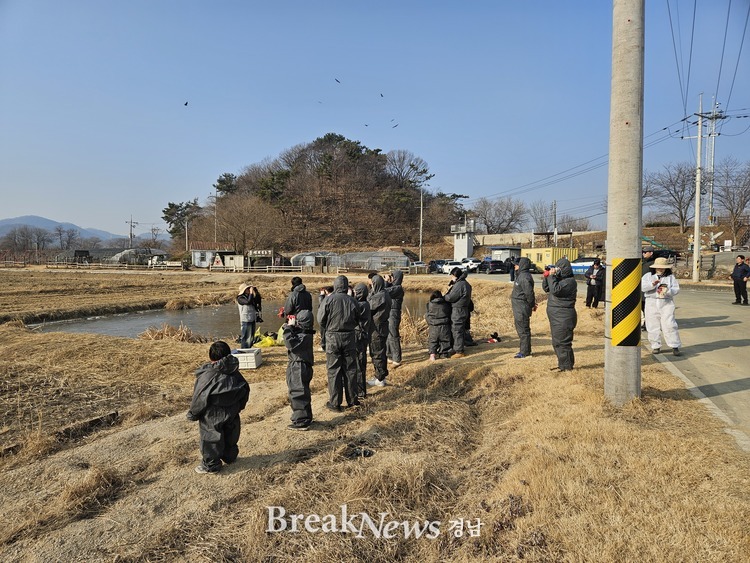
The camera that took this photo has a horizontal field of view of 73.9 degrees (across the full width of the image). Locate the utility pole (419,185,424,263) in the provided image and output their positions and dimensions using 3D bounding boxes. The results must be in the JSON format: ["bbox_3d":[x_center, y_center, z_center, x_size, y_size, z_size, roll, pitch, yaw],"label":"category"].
[{"bbox_3d":[6.530,-7.442,70.000,0.350,11.200,0.350,0,3,0],"label":"utility pole"}]

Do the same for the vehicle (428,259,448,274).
[{"bbox_3d":[7.795,-1.745,58.000,1.870,1.650,4.600,-1,3,-17],"label":"vehicle"}]

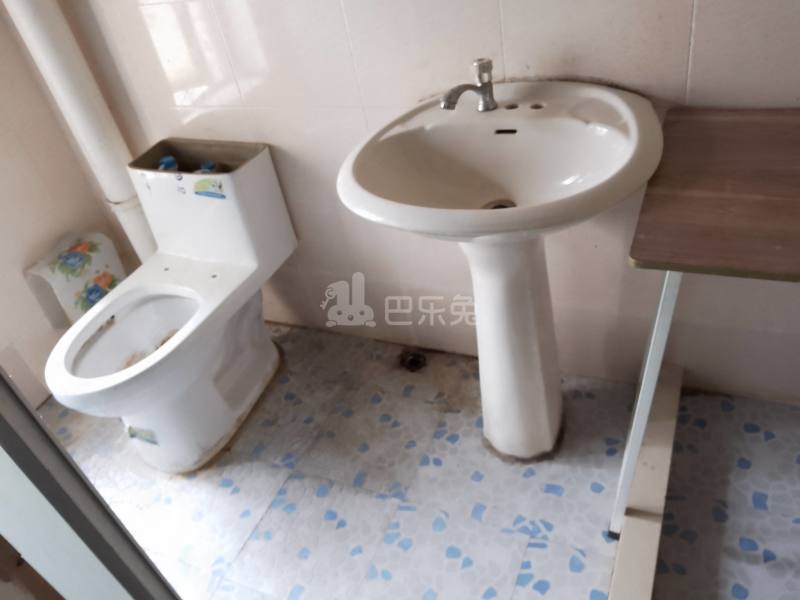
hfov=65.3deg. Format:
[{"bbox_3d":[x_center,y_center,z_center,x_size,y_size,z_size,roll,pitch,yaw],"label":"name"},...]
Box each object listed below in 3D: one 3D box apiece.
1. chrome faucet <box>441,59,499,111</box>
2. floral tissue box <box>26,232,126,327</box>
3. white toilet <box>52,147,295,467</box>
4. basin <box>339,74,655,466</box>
[{"bbox_3d":[0.127,-0.387,1.154,0.115,0.092,0.037,-28,40,-20],"label":"chrome faucet"},{"bbox_3d":[-1.011,-0.063,1.968,0.085,0.221,0.231,8,42,25],"label":"floral tissue box"},{"bbox_3d":[-0.577,0.045,1.623,0.366,0.648,0.708,8,42,25],"label":"white toilet"},{"bbox_3d":[0.225,0.031,1.274,0.521,0.780,0.494,8,42,25],"label":"basin"}]

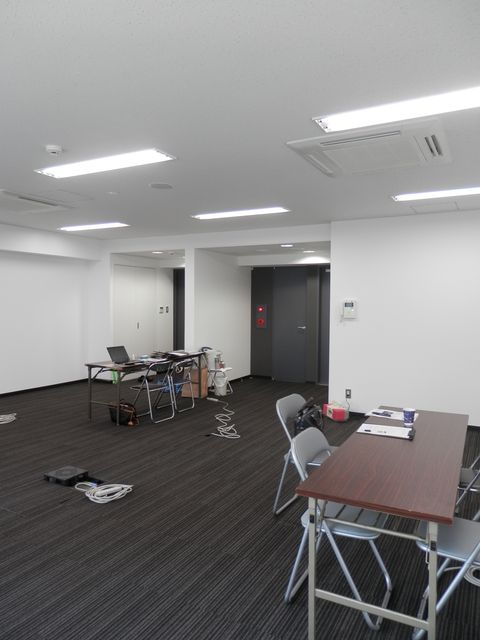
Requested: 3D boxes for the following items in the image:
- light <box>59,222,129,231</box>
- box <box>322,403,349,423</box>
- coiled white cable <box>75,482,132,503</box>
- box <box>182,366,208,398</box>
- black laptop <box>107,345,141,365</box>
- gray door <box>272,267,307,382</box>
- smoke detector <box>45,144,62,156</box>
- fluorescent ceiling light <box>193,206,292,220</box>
[{"bbox_3d":[-2.141,-1.347,6.732,1.240,0.050,0.235,2,3,28],"label":"light"},{"bbox_3d":[1.226,1.172,5.893,0.200,0.150,0.310,0,3,-14],"label":"box"},{"bbox_3d":[-1.050,1.306,3.540,0.410,0.060,0.300,0,3,-3],"label":"coiled white cable"},{"bbox_3d":[-0.672,0.944,7.102,0.340,0.470,0.230,2,3,28],"label":"box"},{"bbox_3d":[-1.426,0.437,5.676,0.280,0.200,0.285,2,3,37],"label":"black laptop"},{"bbox_3d":[0.915,0.078,8.488,0.680,2.100,0.060,2,3,28],"label":"gray door"},{"bbox_3d":[-1.278,-1.157,3.174,0.105,0.050,0.105,2,3,28],"label":"smoke detector"},{"bbox_3d":[-0.020,-1.281,5.579,1.240,0.050,0.235,2,3,28],"label":"fluorescent ceiling light"}]

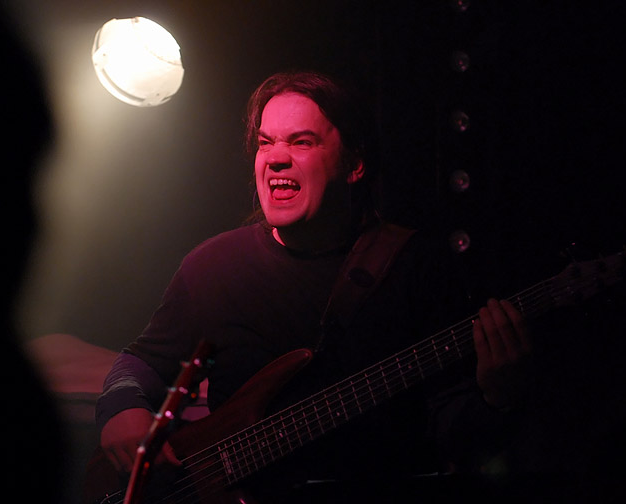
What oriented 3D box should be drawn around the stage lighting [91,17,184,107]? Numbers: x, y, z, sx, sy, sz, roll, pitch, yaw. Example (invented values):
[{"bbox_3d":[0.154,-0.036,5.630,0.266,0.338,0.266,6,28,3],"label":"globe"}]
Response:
[{"bbox_3d":[-0.297,-0.437,7.400,0.205,0.205,0.280,-1,26,25],"label":"stage lighting"}]

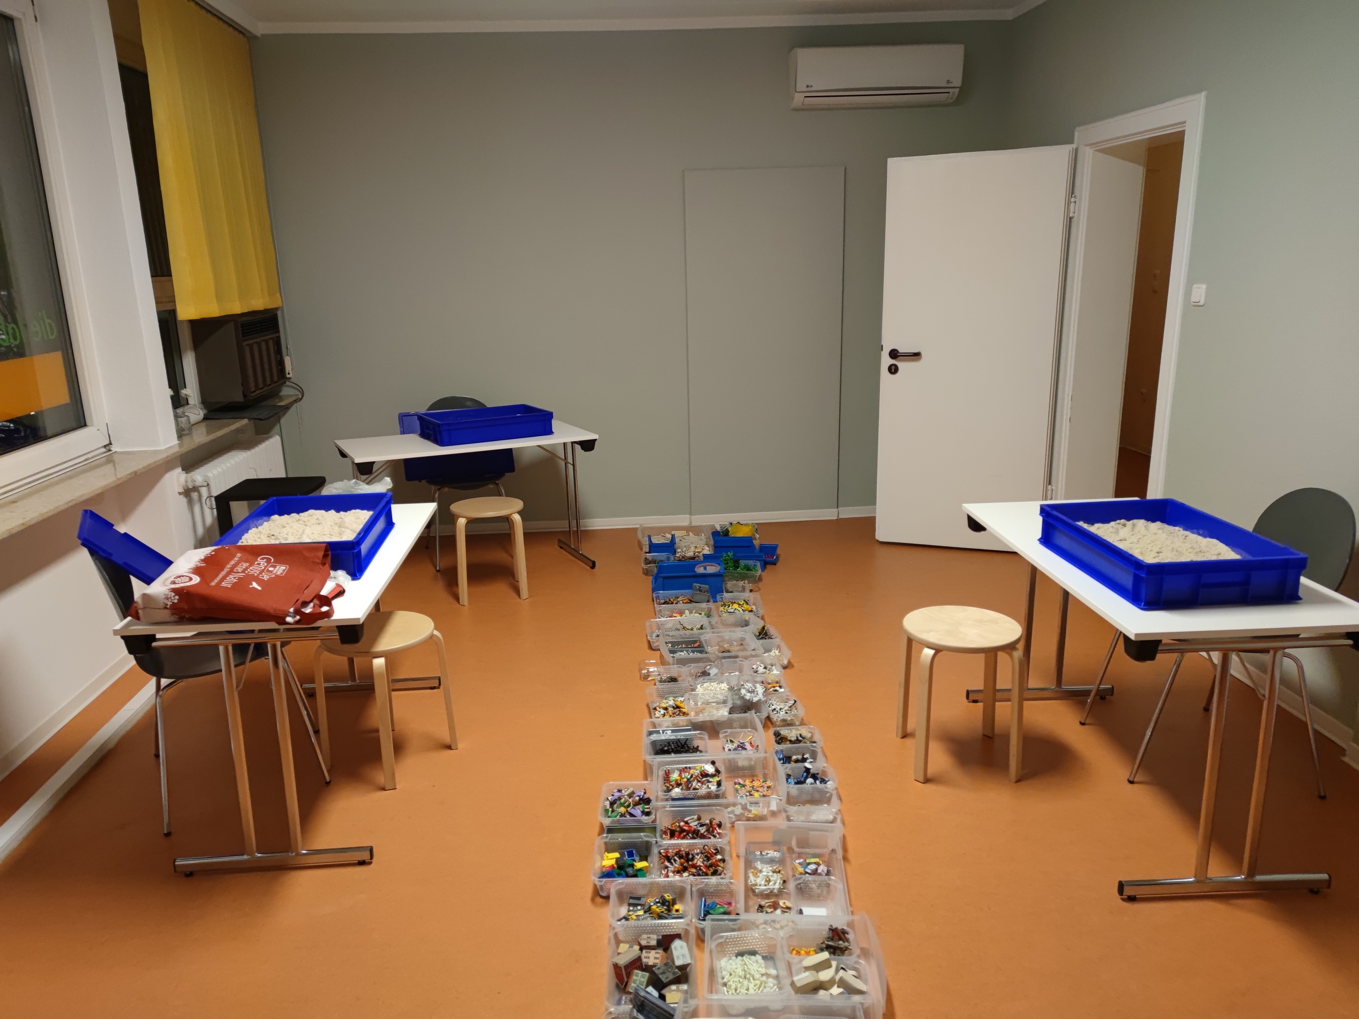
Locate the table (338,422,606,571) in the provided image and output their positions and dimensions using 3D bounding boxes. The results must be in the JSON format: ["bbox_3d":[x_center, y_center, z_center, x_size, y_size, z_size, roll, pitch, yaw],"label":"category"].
[{"bbox_3d":[-1.080,-0.006,4.945,1.200,0.735,0.600,-8,16,-25],"label":"table"}]

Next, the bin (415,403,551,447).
[{"bbox_3d":[-1.013,-0.446,4.927,0.600,0.115,0.400,-10,16,-29],"label":"bin"}]

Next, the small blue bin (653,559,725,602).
[{"bbox_3d":[0.044,0.356,4.603,0.345,0.145,0.210,-2,14,0],"label":"small blue bin"}]

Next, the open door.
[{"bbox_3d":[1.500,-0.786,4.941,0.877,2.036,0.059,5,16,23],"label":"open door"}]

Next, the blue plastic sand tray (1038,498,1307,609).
[{"bbox_3d":[1.302,0.103,2.562,0.400,0.118,0.600,-2,14,-2],"label":"blue plastic sand tray"}]

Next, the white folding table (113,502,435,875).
[{"bbox_3d":[-1.127,0.482,3.000,0.602,0.730,1.195,-3,14,-5],"label":"white folding table"}]

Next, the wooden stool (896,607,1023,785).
[{"bbox_3d":[0.880,0.581,2.970,0.352,0.453,0.352,-1,14,2],"label":"wooden stool"}]

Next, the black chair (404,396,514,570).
[{"bbox_3d":[-1.204,-0.151,5.258,0.510,0.845,0.550,-6,15,-18],"label":"black chair"}]

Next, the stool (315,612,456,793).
[{"bbox_3d":[-0.963,0.613,3.091,0.365,0.450,0.365,-1,14,0],"label":"stool"}]

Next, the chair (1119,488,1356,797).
[{"bbox_3d":[1.655,0.364,2.946,0.600,0.870,0.570,-1,14,1],"label":"chair"}]

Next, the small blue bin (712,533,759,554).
[{"bbox_3d":[0.306,0.234,5.095,0.240,0.125,0.150,-2,14,0],"label":"small blue bin"}]

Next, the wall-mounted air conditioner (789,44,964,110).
[{"bbox_3d":[1.070,-2.348,5.133,0.903,0.296,0.202,-3,14,-4],"label":"wall-mounted air conditioner"}]

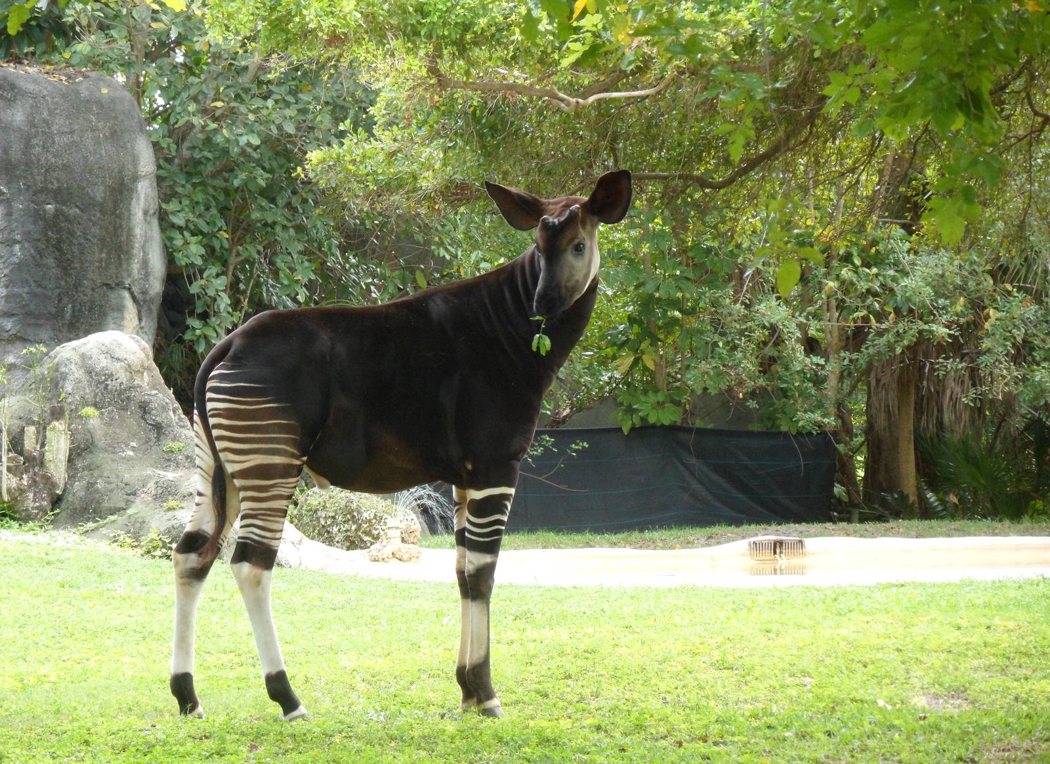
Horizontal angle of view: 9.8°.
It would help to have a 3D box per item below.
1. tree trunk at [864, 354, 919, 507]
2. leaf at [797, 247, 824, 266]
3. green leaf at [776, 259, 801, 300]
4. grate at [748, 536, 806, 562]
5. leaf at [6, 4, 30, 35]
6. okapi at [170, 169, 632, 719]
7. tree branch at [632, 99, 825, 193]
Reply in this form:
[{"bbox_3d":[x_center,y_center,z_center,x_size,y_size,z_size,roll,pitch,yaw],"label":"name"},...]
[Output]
[{"bbox_3d":[2.463,0.339,41.000,0.370,1.100,0.370,0,1,0],"label":"tree trunk"},{"bbox_3d":[0.632,-0.279,13.500,0.060,0.044,0.030,0,1,0],"label":"leaf"},{"bbox_3d":[0.583,-0.226,13.500,0.056,0.091,0.020,0,1,0],"label":"green leaf"},{"bbox_3d":[1.448,0.963,35.000,0.330,0.141,0.060,0,1,0],"label":"grate"},{"bbox_3d":[-1.288,-0.922,15.500,0.063,0.081,0.025,0,1,0],"label":"leaf"},{"bbox_3d":[-0.440,0.222,21.600,1.560,1.940,0.620,0,1,-20],"label":"okapi"},{"bbox_3d":[1.199,-1.393,36.000,1.153,0.533,0.400,0,1,0],"label":"tree branch"}]

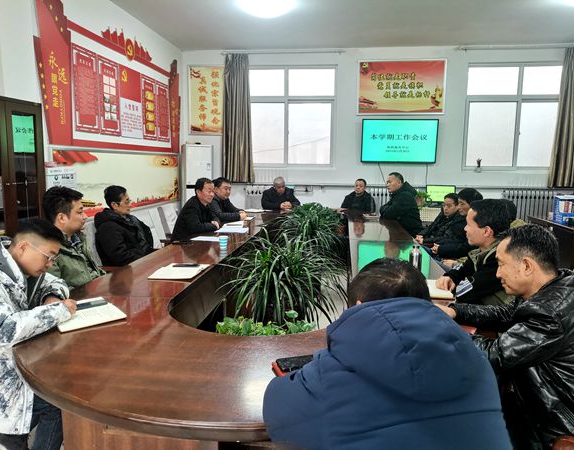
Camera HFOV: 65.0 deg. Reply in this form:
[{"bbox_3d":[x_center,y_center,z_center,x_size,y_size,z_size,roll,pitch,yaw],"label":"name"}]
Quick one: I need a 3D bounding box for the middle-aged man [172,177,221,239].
[{"bbox_3d":[-0.749,0.183,4.243,0.700,1.250,0.550,0,8,-7],"label":"middle-aged man"}]

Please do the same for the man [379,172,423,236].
[{"bbox_3d":[1.383,0.001,5.634,0.700,1.300,0.560,2,8,10],"label":"man"}]

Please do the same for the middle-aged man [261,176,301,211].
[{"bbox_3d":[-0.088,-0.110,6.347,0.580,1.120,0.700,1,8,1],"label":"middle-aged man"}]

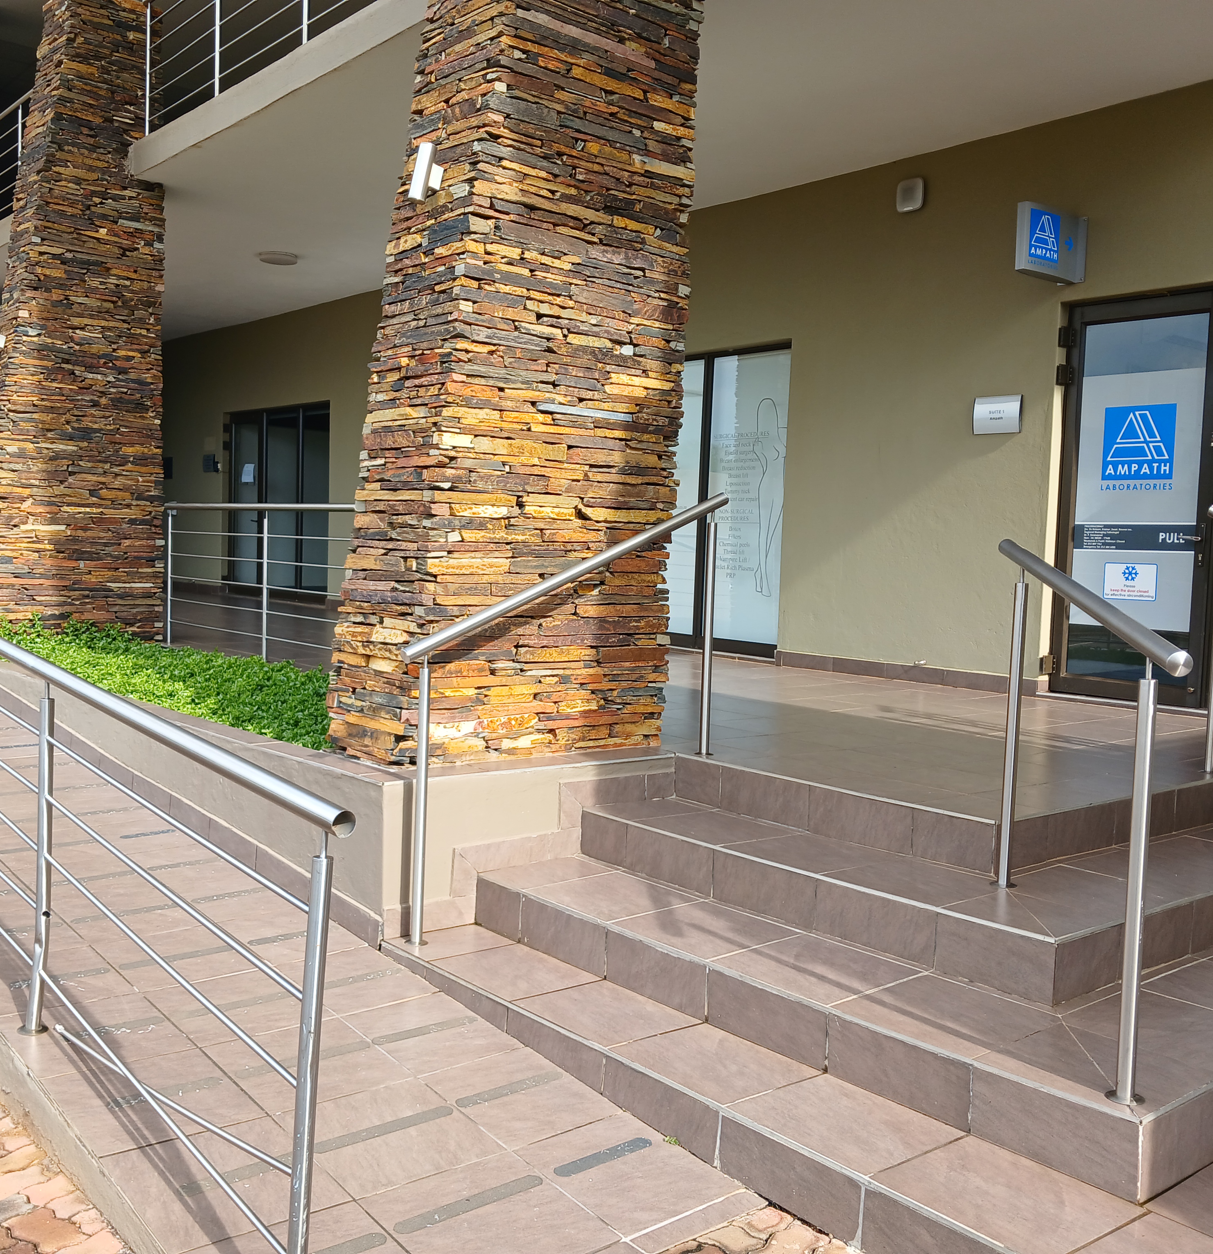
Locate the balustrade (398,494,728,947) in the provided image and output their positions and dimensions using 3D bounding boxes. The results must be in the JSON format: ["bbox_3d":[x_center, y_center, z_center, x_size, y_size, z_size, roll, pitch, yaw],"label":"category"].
[{"bbox_3d":[-0.094,0.230,4.229,1.331,1.395,0.080,-1,5,-41],"label":"balustrade"}]

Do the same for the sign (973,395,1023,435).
[{"bbox_3d":[2.212,-1.193,7.361,0.030,0.211,0.309,-1,5,-39],"label":"sign"}]

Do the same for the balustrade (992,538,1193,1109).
[{"bbox_3d":[1.060,0.341,3.038,0.080,1.089,1.342,2,4,3],"label":"balustrade"}]

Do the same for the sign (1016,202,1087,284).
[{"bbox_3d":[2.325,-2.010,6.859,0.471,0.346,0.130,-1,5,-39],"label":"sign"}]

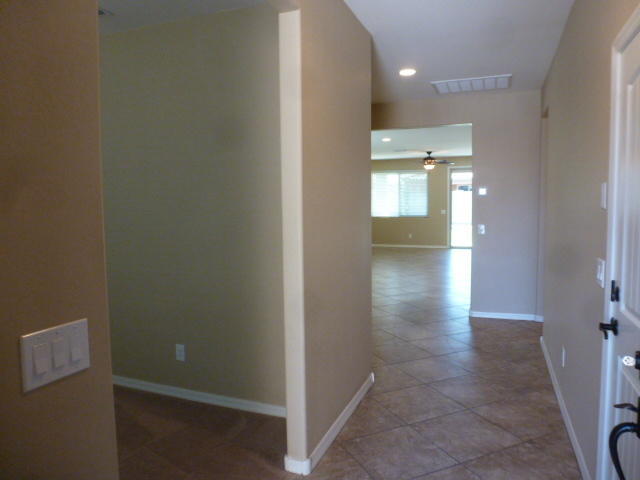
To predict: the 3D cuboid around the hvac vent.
[{"bbox_3d":[1.665,-1.676,4.846,0.790,0.025,0.580,1,5,22],"label":"hvac vent"}]

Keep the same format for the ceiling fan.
[{"bbox_3d":[2.960,-2.151,12.048,1.400,0.490,1.400,1,5,22],"label":"ceiling fan"}]

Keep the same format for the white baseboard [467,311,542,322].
[{"bbox_3d":[2.263,0.936,5.414,0.830,0.076,0.016,1,5,22],"label":"white baseboard"}]

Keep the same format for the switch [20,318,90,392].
[{"bbox_3d":[-0.589,0.258,1.006,0.011,0.118,0.163,1,5,22],"label":"switch"}]

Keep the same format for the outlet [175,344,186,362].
[{"bbox_3d":[-1.029,0.833,3.265,0.072,0.117,0.008,1,5,22],"label":"outlet"}]

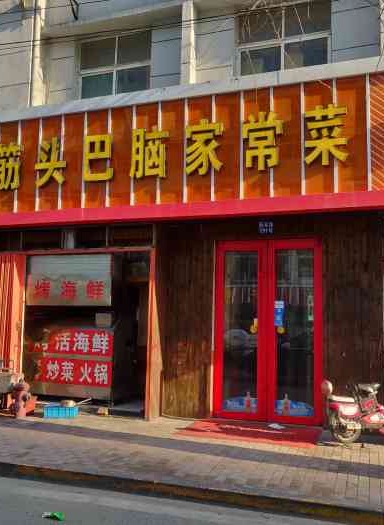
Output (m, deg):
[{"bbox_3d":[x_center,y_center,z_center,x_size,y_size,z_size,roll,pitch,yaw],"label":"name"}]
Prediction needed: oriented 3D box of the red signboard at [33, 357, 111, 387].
[{"bbox_3d":[-2.128,1.903,8.865,1.648,0.482,0.040,-1,-8,18],"label":"red signboard"}]

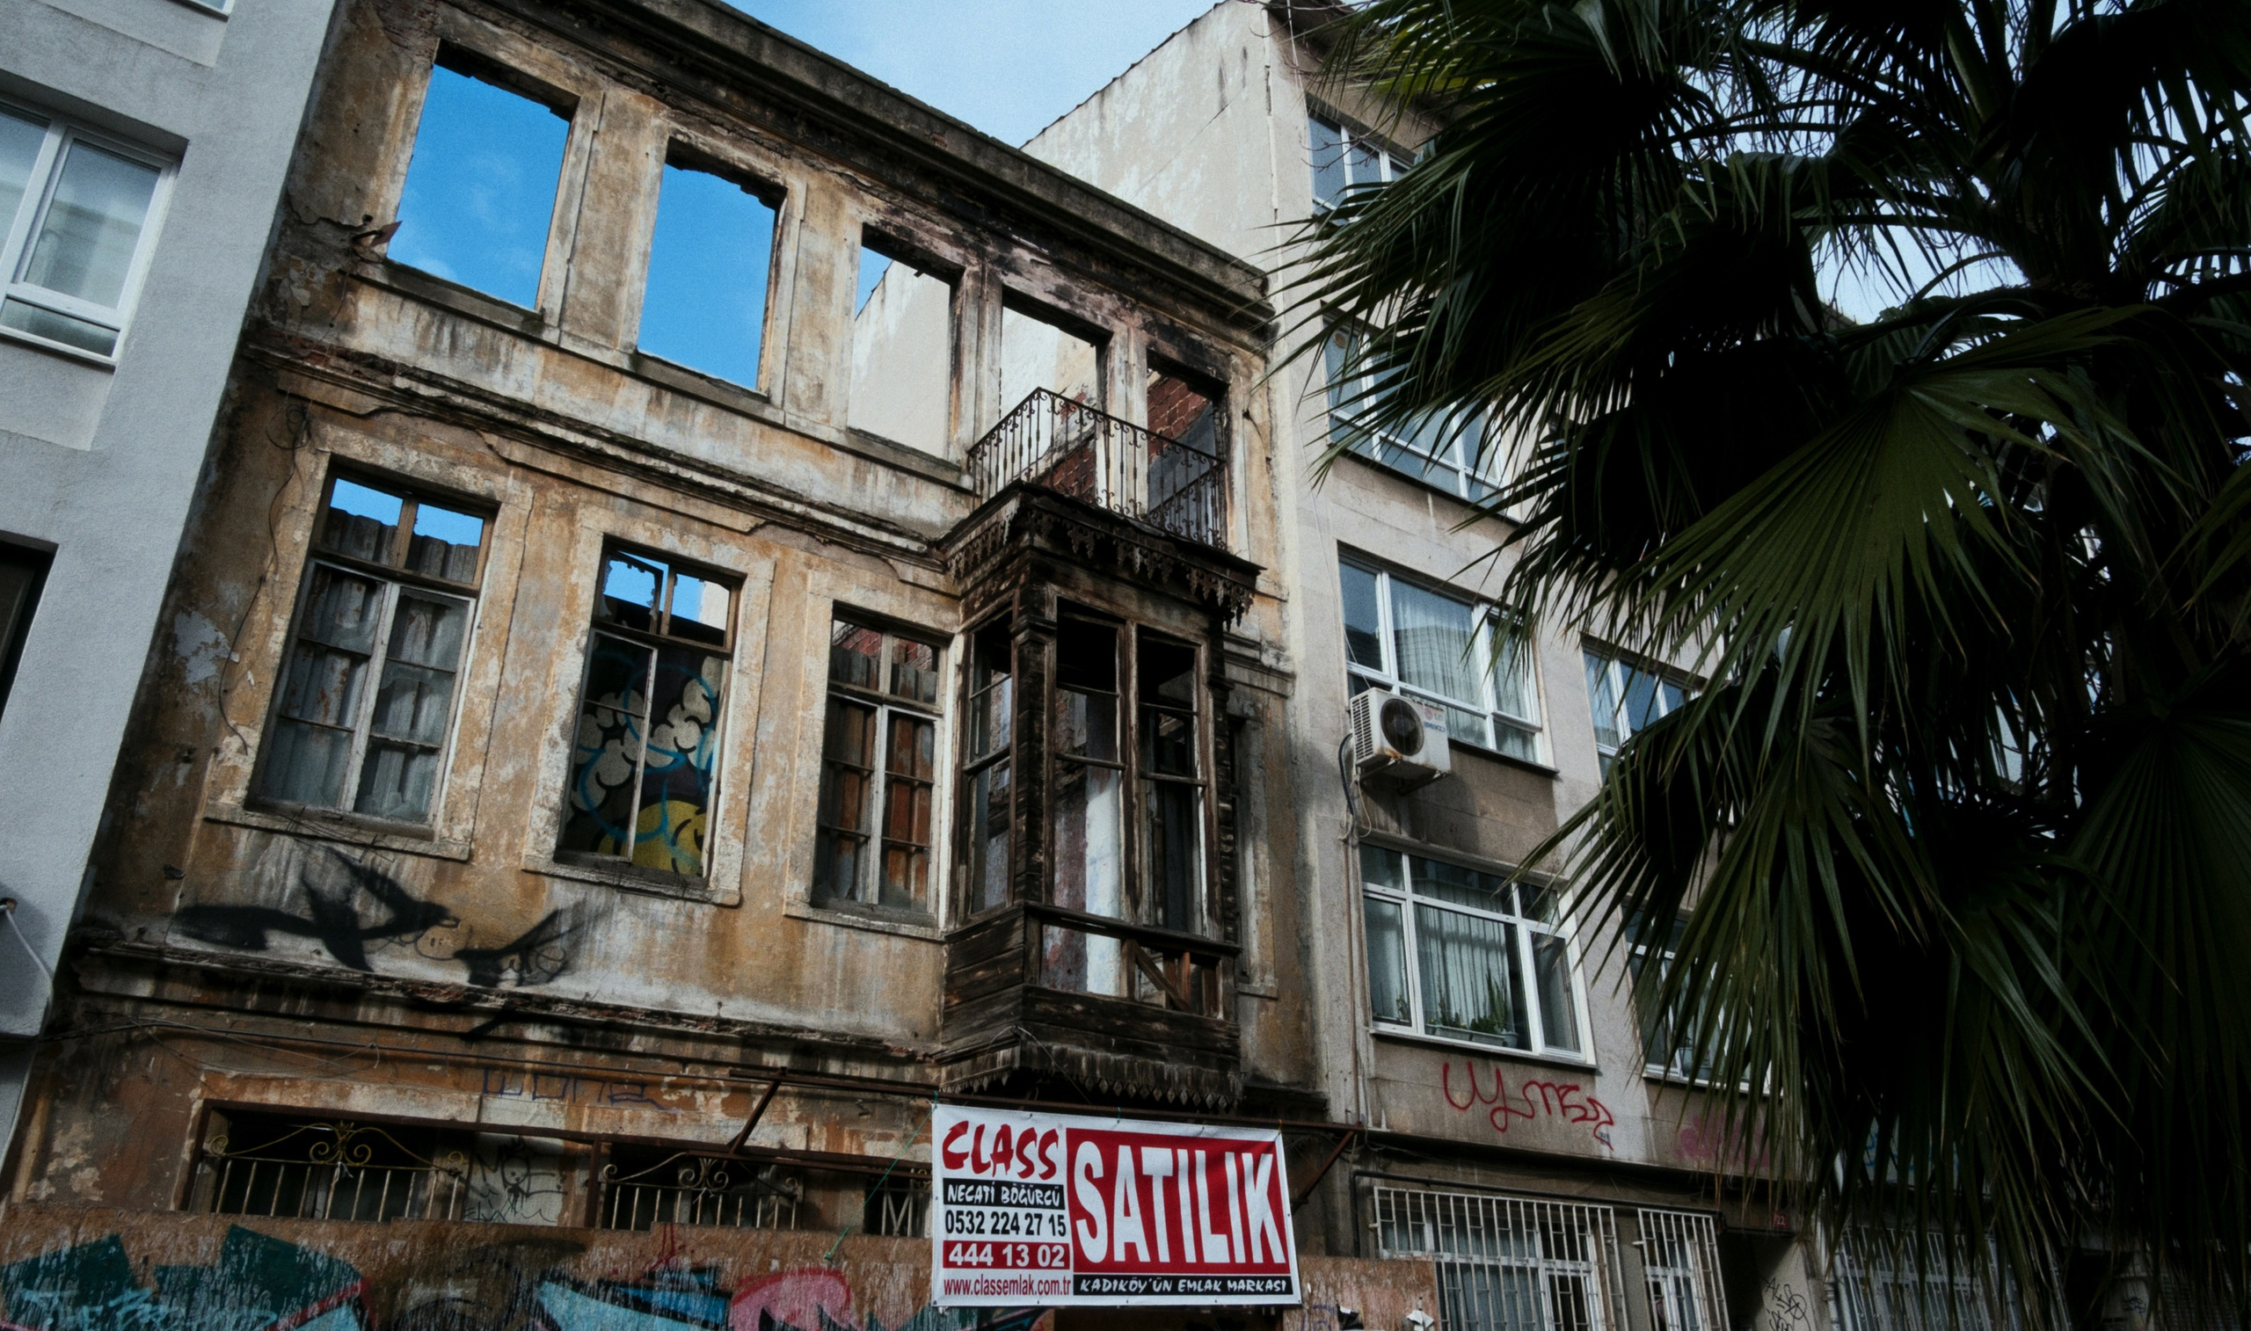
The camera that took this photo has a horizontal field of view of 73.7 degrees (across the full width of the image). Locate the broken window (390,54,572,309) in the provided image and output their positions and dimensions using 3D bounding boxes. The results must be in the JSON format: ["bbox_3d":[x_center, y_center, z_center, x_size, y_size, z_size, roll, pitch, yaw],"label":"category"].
[{"bbox_3d":[-4.338,-3.248,10.177,0.947,1.859,0.212,16,-29,-32],"label":"broken window"}]

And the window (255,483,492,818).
[{"bbox_3d":[-4.350,-0.076,8.739,0.938,2.133,0.159,16,-29,-32],"label":"window"}]

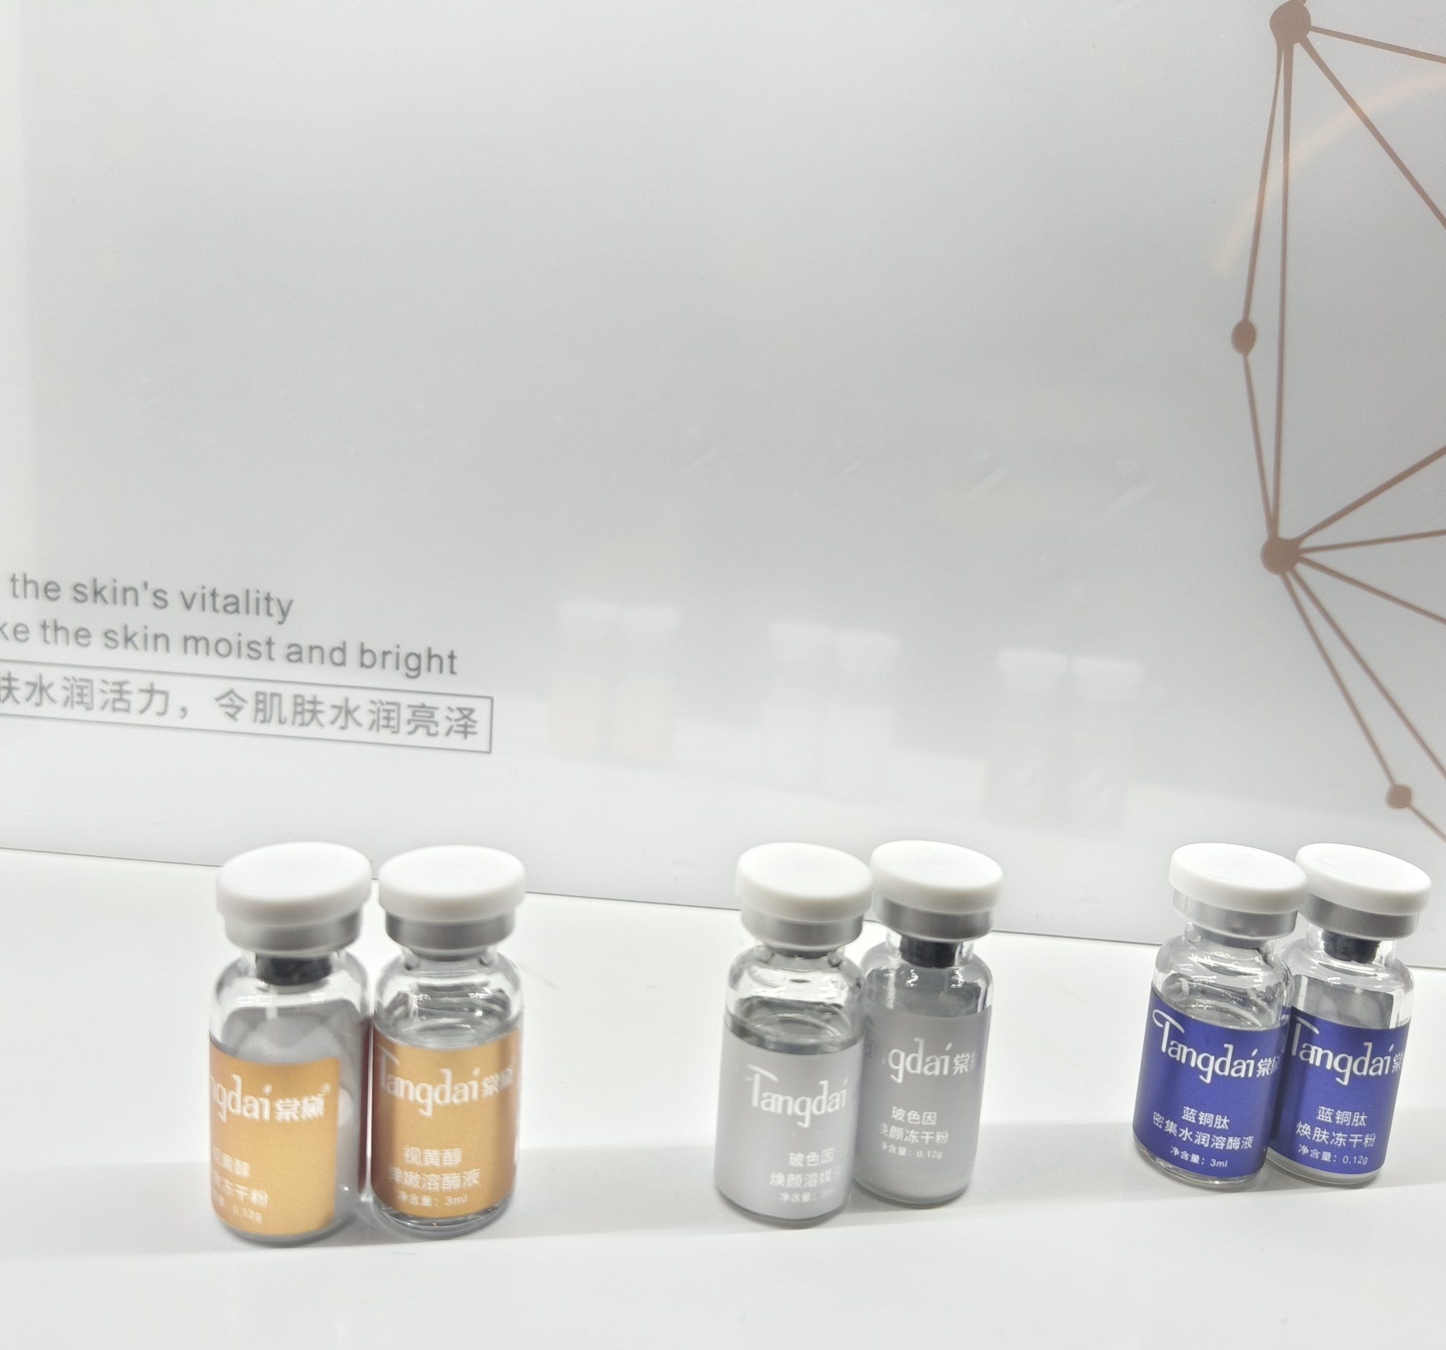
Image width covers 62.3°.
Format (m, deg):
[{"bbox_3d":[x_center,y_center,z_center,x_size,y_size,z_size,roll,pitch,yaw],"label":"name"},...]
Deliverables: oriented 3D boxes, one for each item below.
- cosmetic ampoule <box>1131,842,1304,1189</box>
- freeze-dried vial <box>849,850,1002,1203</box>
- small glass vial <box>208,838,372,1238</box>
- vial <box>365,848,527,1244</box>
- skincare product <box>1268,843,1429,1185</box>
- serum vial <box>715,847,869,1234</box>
[{"bbox_3d":[0.064,0.044,0.155,0.017,0.041,0.017,8,11,23],"label":"cosmetic ampoule"},{"bbox_3d":[0.024,0.043,0.147,0.017,0.041,0.017,6,11,14],"label":"freeze-dried vial"},{"bbox_3d":[-0.048,0.040,0.133,0.017,0.041,0.017,4,10,-1],"label":"small glass vial"},{"bbox_3d":[-0.031,0.041,0.136,0.017,0.041,0.017,2,10,-7],"label":"vial"},{"bbox_3d":[0.081,0.044,0.157,0.017,0.041,0.017,7,11,16],"label":"skincare product"},{"bbox_3d":[0.009,0.042,0.142,0.017,0.041,0.017,4,10,-1],"label":"serum vial"}]

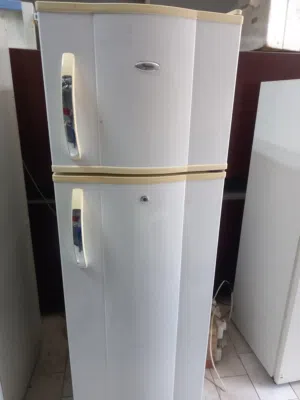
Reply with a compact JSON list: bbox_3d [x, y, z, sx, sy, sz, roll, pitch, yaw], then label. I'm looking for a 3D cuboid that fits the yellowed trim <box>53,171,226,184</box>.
[{"bbox_3d":[-0.020,-0.075,0.975,0.590,0.026,0.070,-2,19,-8],"label":"yellowed trim"}]

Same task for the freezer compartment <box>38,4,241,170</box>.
[{"bbox_3d":[-0.053,-0.400,1.134,0.595,0.471,0.580,-2,19,-8],"label":"freezer compartment"}]

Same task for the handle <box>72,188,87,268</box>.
[{"bbox_3d":[-0.241,0.111,0.982,0.038,0.300,0.045,-2,19,-8],"label":"handle"}]

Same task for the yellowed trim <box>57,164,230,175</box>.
[{"bbox_3d":[-0.019,-0.105,0.965,0.592,0.023,0.070,-2,19,-8],"label":"yellowed trim"}]

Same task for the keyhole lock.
[{"bbox_3d":[-0.019,-0.003,0.965,0.023,0.023,0.012,-2,19,-8],"label":"keyhole lock"}]

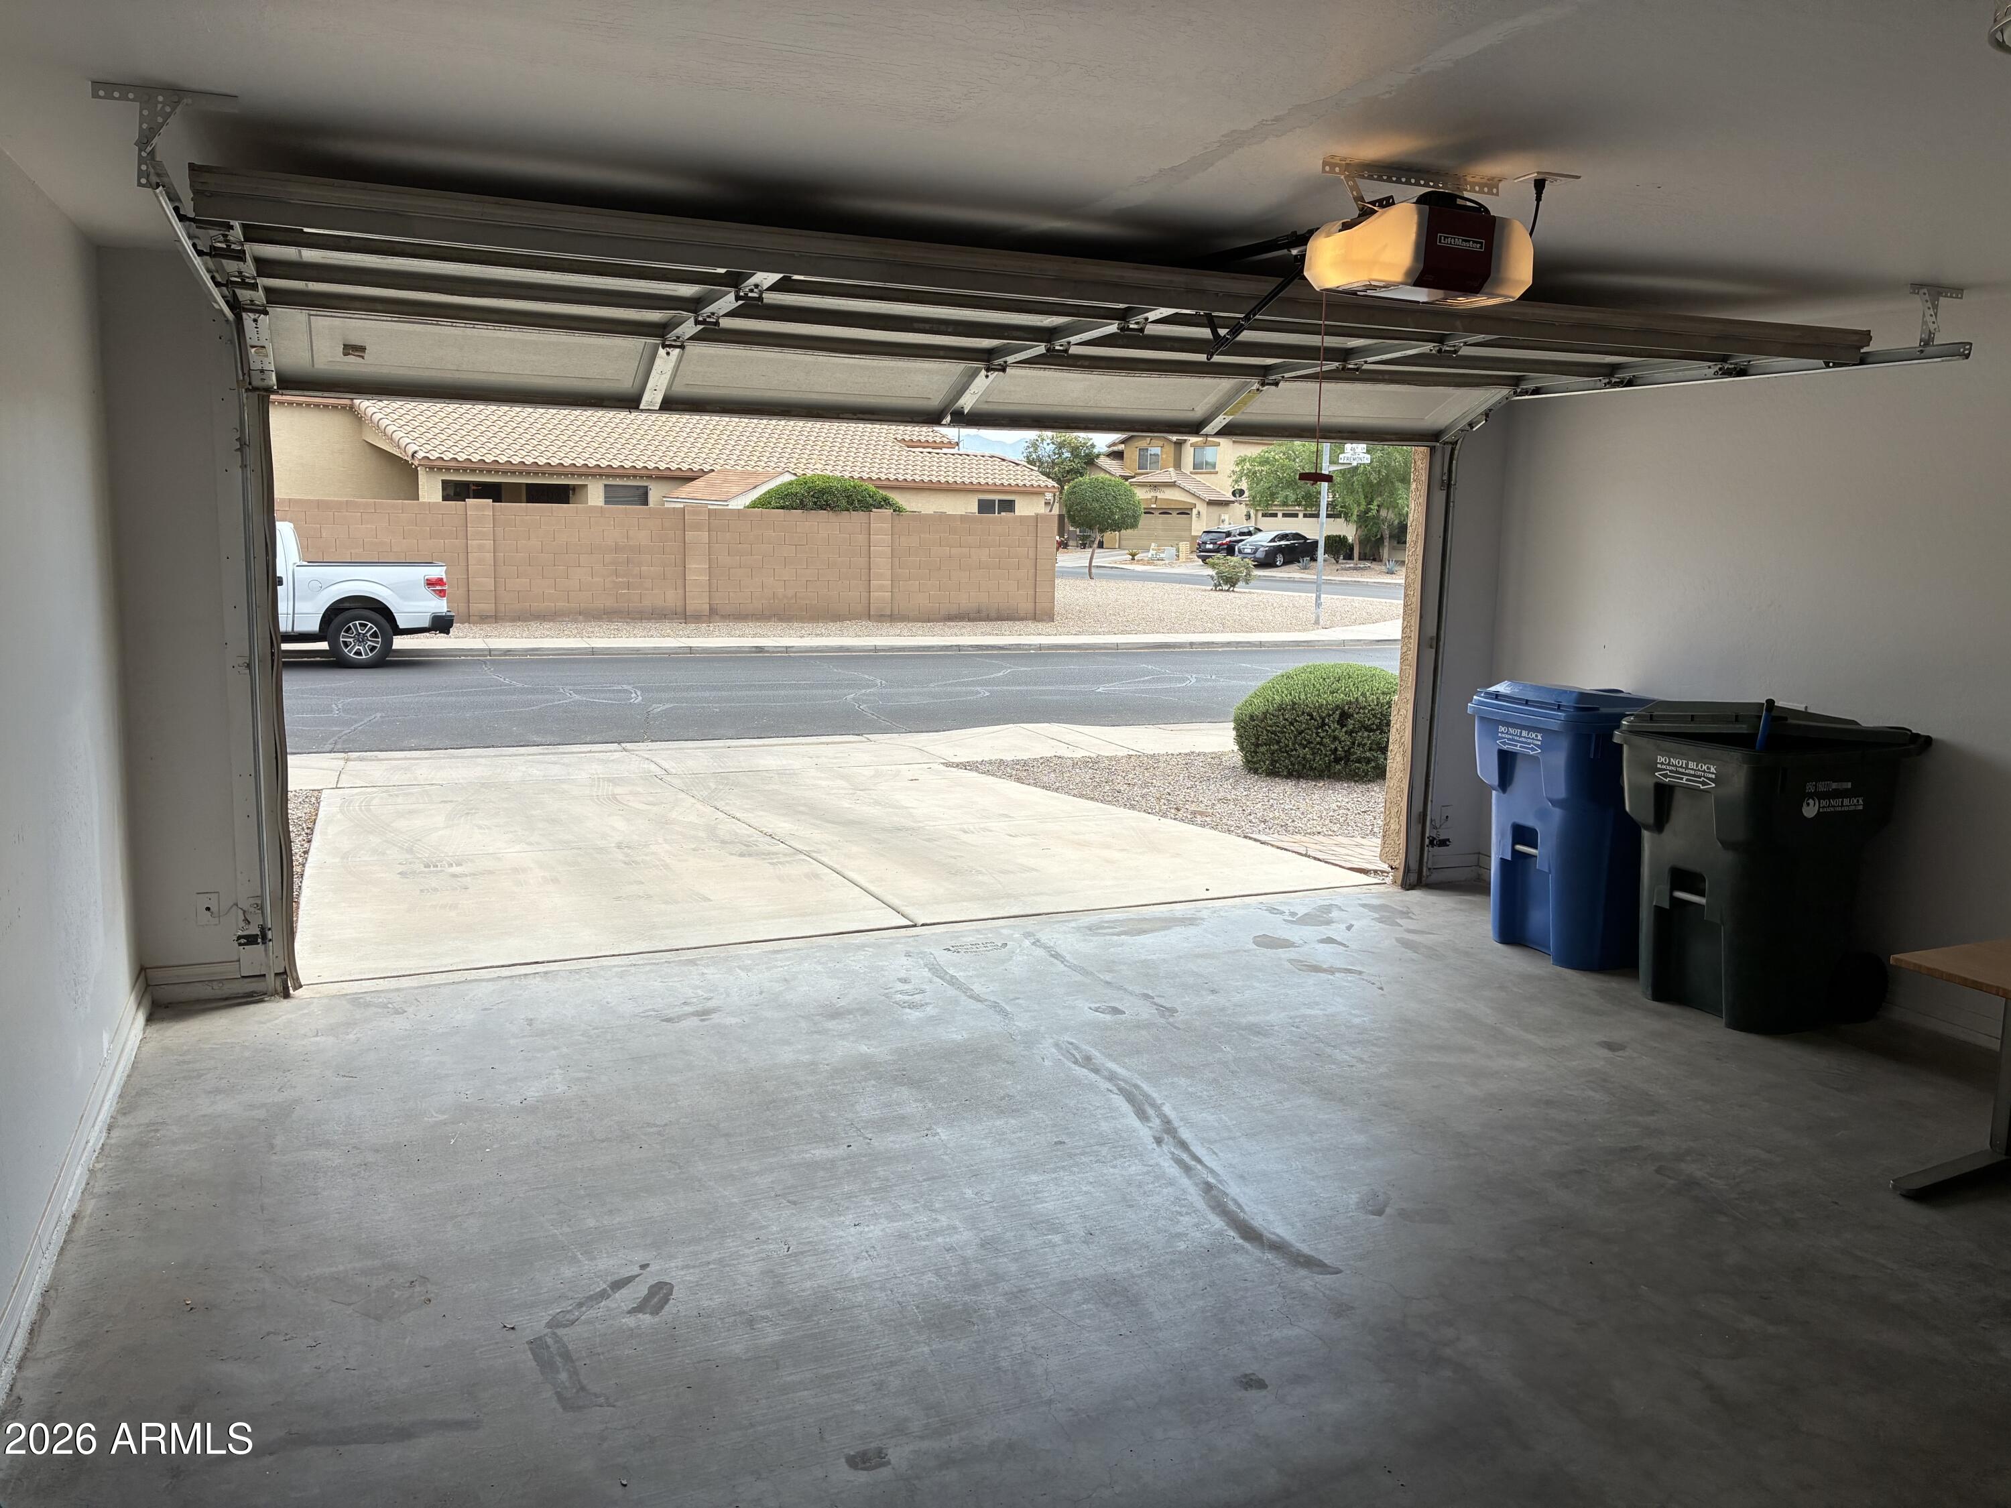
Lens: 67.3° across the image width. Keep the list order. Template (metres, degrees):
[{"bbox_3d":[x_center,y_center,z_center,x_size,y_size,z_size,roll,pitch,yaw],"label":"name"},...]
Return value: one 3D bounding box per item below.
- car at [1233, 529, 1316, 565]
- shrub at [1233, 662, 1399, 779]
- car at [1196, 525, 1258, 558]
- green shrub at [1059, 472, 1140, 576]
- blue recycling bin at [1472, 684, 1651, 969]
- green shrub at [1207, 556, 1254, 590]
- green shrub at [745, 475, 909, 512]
[{"bbox_3d":[11.919,-8.909,65.238,1.850,1.470,4.850,9,12,41],"label":"car"},{"bbox_3d":[2.661,-0.289,11.993,1.622,0.865,1.550,3,9,12],"label":"shrub"},{"bbox_3d":[10.869,-9.479,68.672,1.920,1.700,4.800,9,12,41],"label":"car"},{"bbox_3d":[3.090,-7.175,47.842,2.552,3.249,2.475,2,9,3],"label":"green shrub"},{"bbox_3d":[2.374,0.268,6.116,0.830,1.090,0.650,-3,10,-23],"label":"blue recycling bin"},{"bbox_3d":[6.574,-5.240,43.579,1.362,0.980,1.200,3,9,8],"label":"green shrub"},{"bbox_3d":[-3.368,-3.895,28.253,3.201,2.601,2.700,-3,10,-23],"label":"green shrub"}]

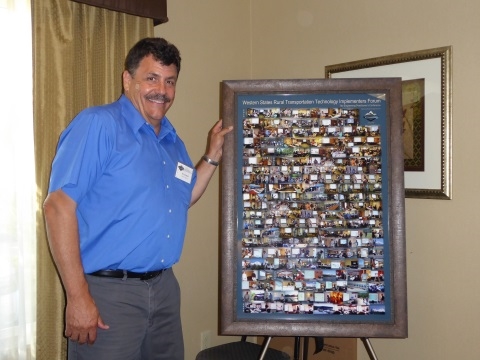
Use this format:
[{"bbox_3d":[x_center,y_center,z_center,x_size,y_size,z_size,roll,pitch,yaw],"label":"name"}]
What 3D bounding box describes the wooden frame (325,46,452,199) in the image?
[{"bbox_3d":[0.713,-0.258,2.529,0.675,0.690,0.035,1,1,43],"label":"wooden frame"}]

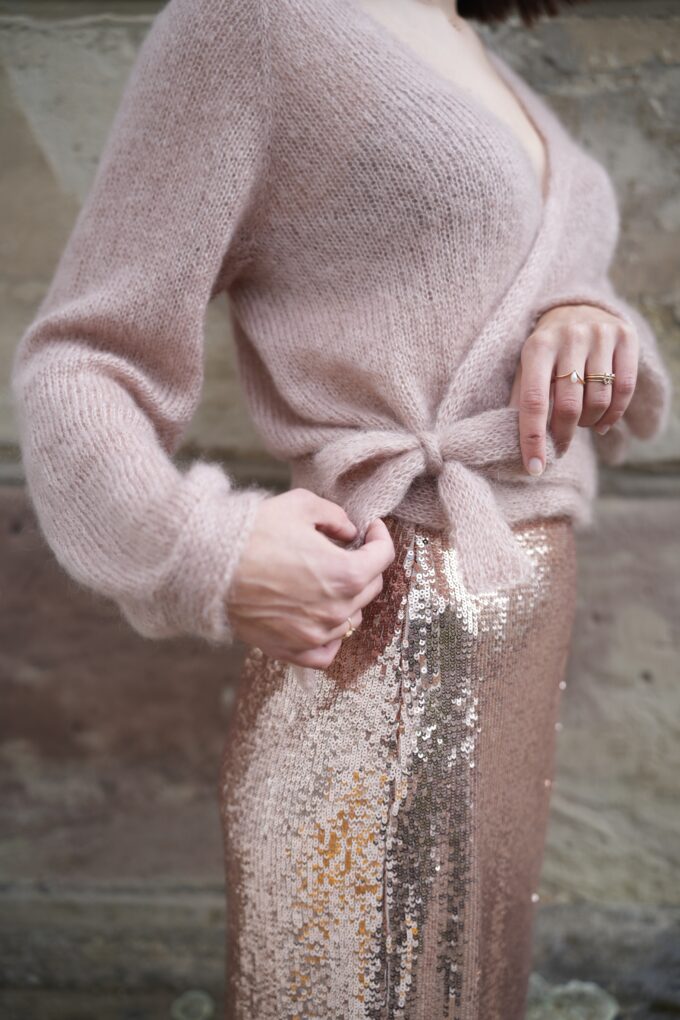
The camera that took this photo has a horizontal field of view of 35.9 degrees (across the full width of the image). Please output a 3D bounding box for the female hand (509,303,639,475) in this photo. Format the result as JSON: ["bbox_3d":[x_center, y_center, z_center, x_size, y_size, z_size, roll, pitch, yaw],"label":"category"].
[{"bbox_3d":[0.168,-0.088,0.750,0.086,0.118,0.072,2,-5,6],"label":"female hand"}]

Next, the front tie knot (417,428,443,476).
[{"bbox_3d":[0.063,-0.040,0.725,0.022,0.033,0.024,2,5,-12],"label":"front tie knot"}]

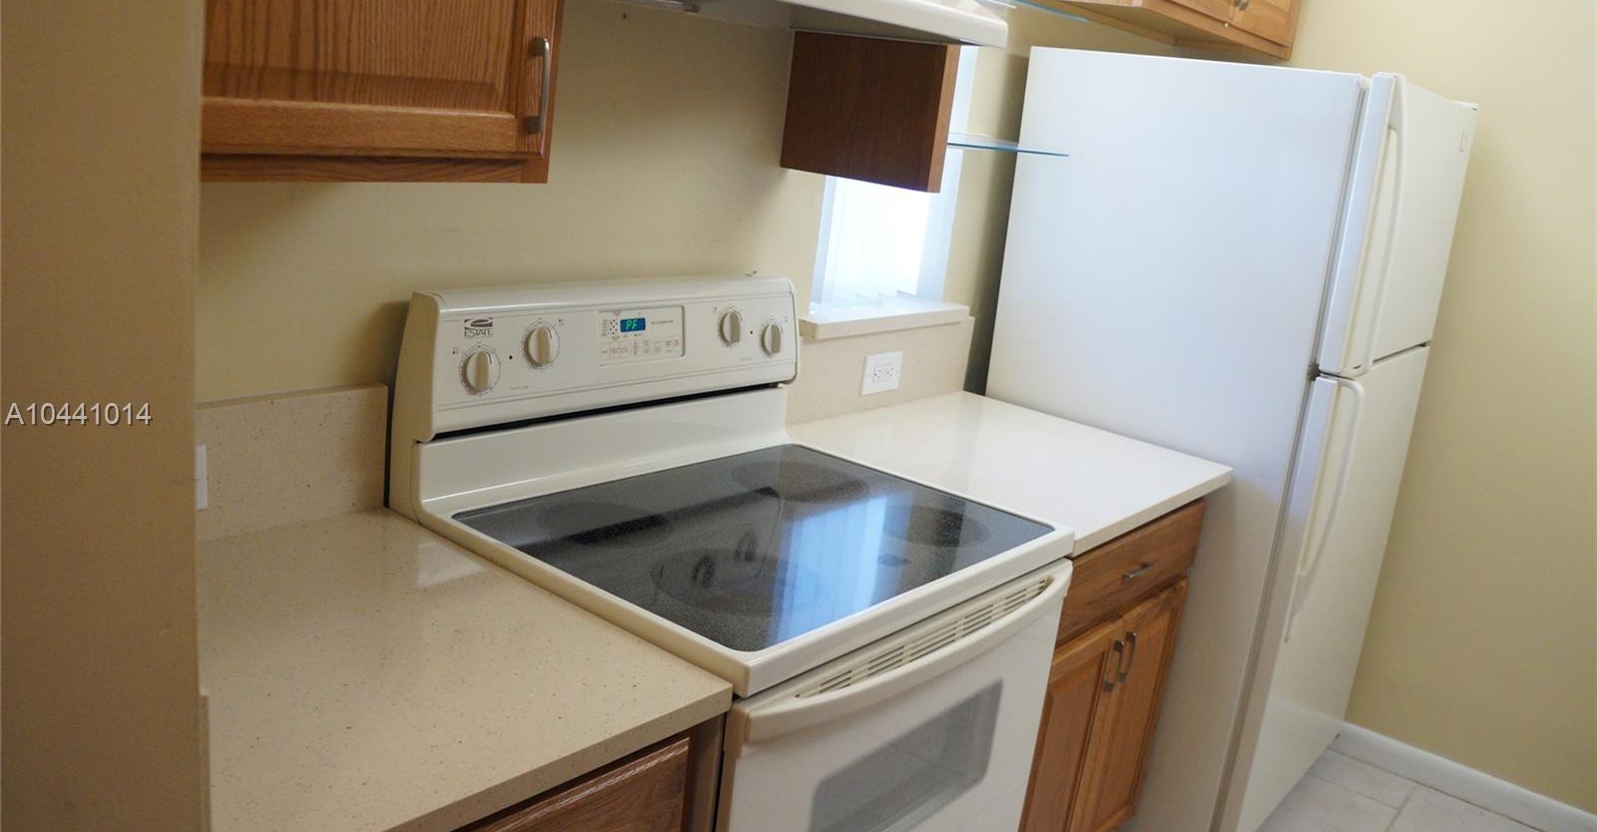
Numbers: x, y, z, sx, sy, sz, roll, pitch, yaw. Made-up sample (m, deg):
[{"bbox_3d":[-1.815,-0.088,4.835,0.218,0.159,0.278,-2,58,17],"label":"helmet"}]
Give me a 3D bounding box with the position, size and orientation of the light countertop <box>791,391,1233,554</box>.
[{"bbox_3d":[0.390,0.087,2.262,0.659,0.034,0.693,17,18,38],"label":"light countertop"}]

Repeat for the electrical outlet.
[{"bbox_3d":[0.176,-0.086,2.463,0.010,0.081,0.125,17,18,38],"label":"electrical outlet"}]

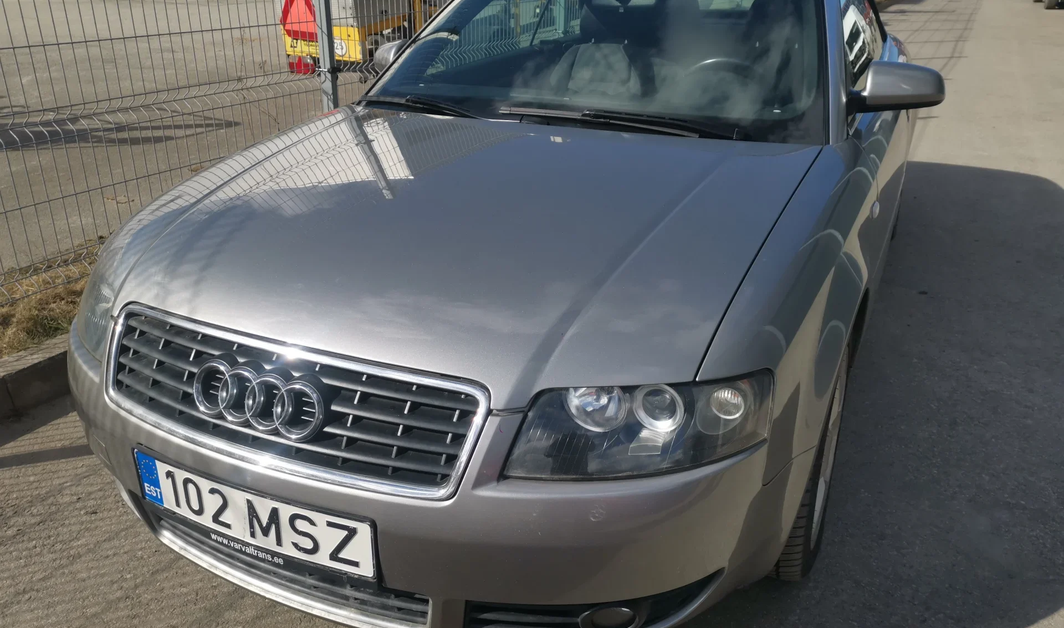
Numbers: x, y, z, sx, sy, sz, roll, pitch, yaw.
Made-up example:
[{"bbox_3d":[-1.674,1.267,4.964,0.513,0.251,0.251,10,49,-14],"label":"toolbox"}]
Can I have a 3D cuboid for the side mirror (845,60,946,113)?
[{"bbox_3d":[1.041,-0.642,2.370,0.250,0.152,0.155,11,25,23],"label":"side mirror"}]

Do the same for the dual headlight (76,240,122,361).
[{"bbox_3d":[-0.938,-0.039,1.833,0.370,0.160,0.350,11,25,23],"label":"dual headlight"}]

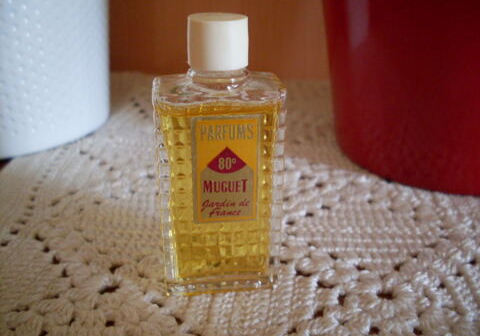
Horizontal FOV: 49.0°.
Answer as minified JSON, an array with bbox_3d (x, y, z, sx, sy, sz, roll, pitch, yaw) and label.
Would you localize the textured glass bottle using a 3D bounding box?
[{"bbox_3d":[-0.005,-0.003,0.138,0.030,0.071,0.020,-1,25,-4],"label":"textured glass bottle"}]

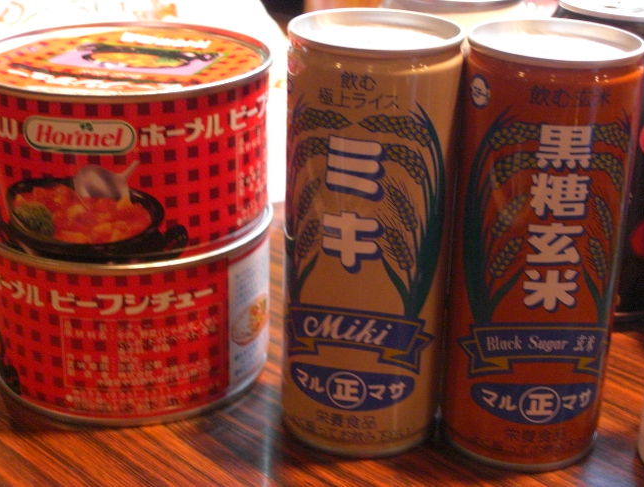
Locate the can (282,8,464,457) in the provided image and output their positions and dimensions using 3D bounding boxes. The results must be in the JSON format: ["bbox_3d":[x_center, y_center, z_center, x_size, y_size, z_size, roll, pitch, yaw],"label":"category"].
[{"bbox_3d":[0.015,-0.003,0.406,0.053,0.133,0.053,7,23,12],"label":"can"}]

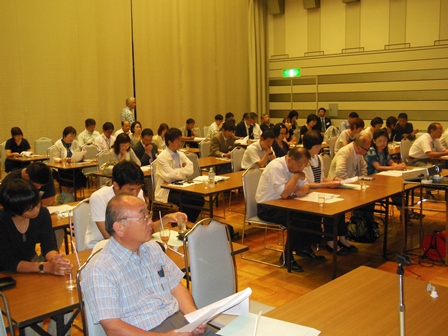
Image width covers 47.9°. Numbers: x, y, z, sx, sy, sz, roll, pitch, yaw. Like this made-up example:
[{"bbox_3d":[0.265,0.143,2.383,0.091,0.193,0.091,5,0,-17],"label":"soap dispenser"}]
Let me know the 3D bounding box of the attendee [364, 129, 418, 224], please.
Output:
[{"bbox_3d":[2.153,0.103,6.601,0.750,1.220,0.500,6,11,43],"label":"attendee"}]

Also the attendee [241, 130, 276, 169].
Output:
[{"bbox_3d":[0.574,0.111,6.954,0.780,1.170,0.500,6,11,43],"label":"attendee"}]

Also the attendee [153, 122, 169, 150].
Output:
[{"bbox_3d":[-1.085,-0.232,9.578,0.780,1.200,0.500,6,11,43],"label":"attendee"}]

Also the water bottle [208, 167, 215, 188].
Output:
[{"bbox_3d":[-0.147,0.122,5.833,0.066,0.216,0.066,7,11,44],"label":"water bottle"}]

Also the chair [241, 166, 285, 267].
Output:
[{"bbox_3d":[0.518,0.466,5.201,0.560,0.950,0.450,6,11,43],"label":"chair"}]

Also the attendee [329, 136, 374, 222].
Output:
[{"bbox_3d":[1.521,0.219,5.837,0.820,1.200,0.520,7,11,44],"label":"attendee"}]

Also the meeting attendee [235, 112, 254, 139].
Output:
[{"bbox_3d":[0.563,-0.647,12.092,0.780,1.280,0.520,7,11,44],"label":"meeting attendee"}]

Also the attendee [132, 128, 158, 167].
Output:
[{"bbox_3d":[-1.099,0.023,7.777,0.741,1.238,0.497,7,11,44],"label":"attendee"}]

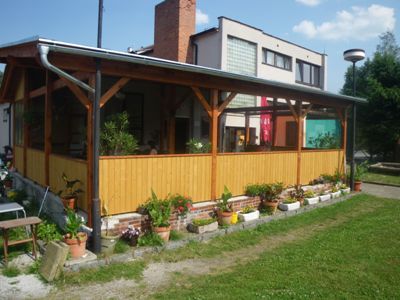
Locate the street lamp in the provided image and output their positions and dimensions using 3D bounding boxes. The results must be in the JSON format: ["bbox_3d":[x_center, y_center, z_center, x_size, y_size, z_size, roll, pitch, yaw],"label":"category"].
[{"bbox_3d":[4.836,-0.960,10.179,0.694,4.410,0.694,-1,3,-39],"label":"street lamp"}]

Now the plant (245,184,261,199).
[{"bbox_3d":[1.155,0.896,6.985,0.360,0.300,0.280,-1,4,-39],"label":"plant"}]

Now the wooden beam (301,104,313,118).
[{"bbox_3d":[2.721,-0.986,8.273,0.096,0.096,0.552,4,47,52],"label":"wooden beam"}]

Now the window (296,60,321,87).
[{"bbox_3d":[7.075,-4.868,20.893,2.887,1.420,0.120,-1,3,-39],"label":"window"}]

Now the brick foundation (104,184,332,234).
[{"bbox_3d":[1.416,1.237,8.001,8.400,0.370,0.300,-1,3,-40],"label":"brick foundation"}]

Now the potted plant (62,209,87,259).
[{"bbox_3d":[-1.797,1.186,4.650,0.340,0.690,0.340,-1,3,-40],"label":"potted plant"}]

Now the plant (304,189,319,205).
[{"bbox_3d":[2.868,1.201,8.300,0.450,0.360,0.210,-1,3,-40],"label":"plant"}]

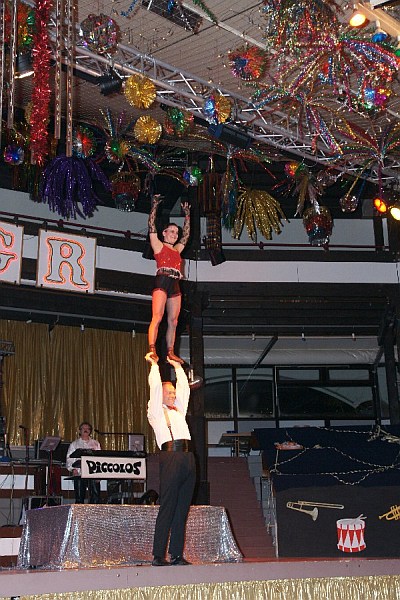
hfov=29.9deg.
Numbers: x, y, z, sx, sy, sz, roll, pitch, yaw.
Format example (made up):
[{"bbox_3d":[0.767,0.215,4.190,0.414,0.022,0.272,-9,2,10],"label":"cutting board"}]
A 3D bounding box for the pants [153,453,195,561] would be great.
[{"bbox_3d":[-0.247,1.982,7.250,0.340,1.040,0.390,-13,-19,37],"label":"pants"}]

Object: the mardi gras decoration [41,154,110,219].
[{"bbox_3d":[-1.179,-1.065,7.100,0.620,0.580,0.580,-1,-15,0],"label":"mardi gras decoration"}]

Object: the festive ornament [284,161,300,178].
[{"bbox_3d":[1.339,-1.879,10.800,0.250,0.250,0.250,-1,-17,0],"label":"festive ornament"}]

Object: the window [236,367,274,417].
[{"bbox_3d":[1.061,1.758,14.332,0.740,1.000,0.120,0,-17,-5],"label":"window"}]

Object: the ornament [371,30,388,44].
[{"bbox_3d":[1.364,-1.995,5.700,0.125,0.120,0.125,-1,-15,0],"label":"ornament"}]

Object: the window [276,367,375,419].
[{"bbox_3d":[2.417,1.781,14.440,1.920,1.030,0.120,0,-17,-5],"label":"window"}]

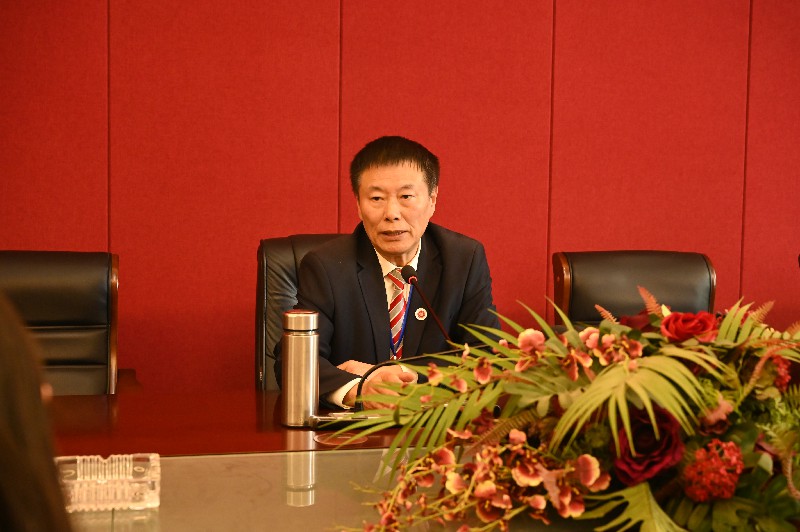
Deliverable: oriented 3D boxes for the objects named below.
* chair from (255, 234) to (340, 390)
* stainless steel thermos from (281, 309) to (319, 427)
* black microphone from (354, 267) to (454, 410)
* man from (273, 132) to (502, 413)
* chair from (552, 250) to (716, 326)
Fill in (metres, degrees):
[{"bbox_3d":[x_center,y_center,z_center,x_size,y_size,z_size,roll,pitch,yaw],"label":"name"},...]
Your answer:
[{"bbox_3d":[-0.089,0.469,2.883,0.620,1.078,0.680,0,4,-13],"label":"chair"},{"bbox_3d":[-0.193,0.197,2.144,0.073,0.217,0.073,1,4,0],"label":"stainless steel thermos"},{"bbox_3d":[0.005,0.145,2.190,0.190,0.290,0.140,-1,4,-21],"label":"black microphone"},{"bbox_3d":[-0.033,0.367,2.605,0.530,1.322,0.750,0,4,-7],"label":"man"},{"bbox_3d":[0.763,0.487,3.142,0.600,1.034,0.640,0,4,-13],"label":"chair"}]

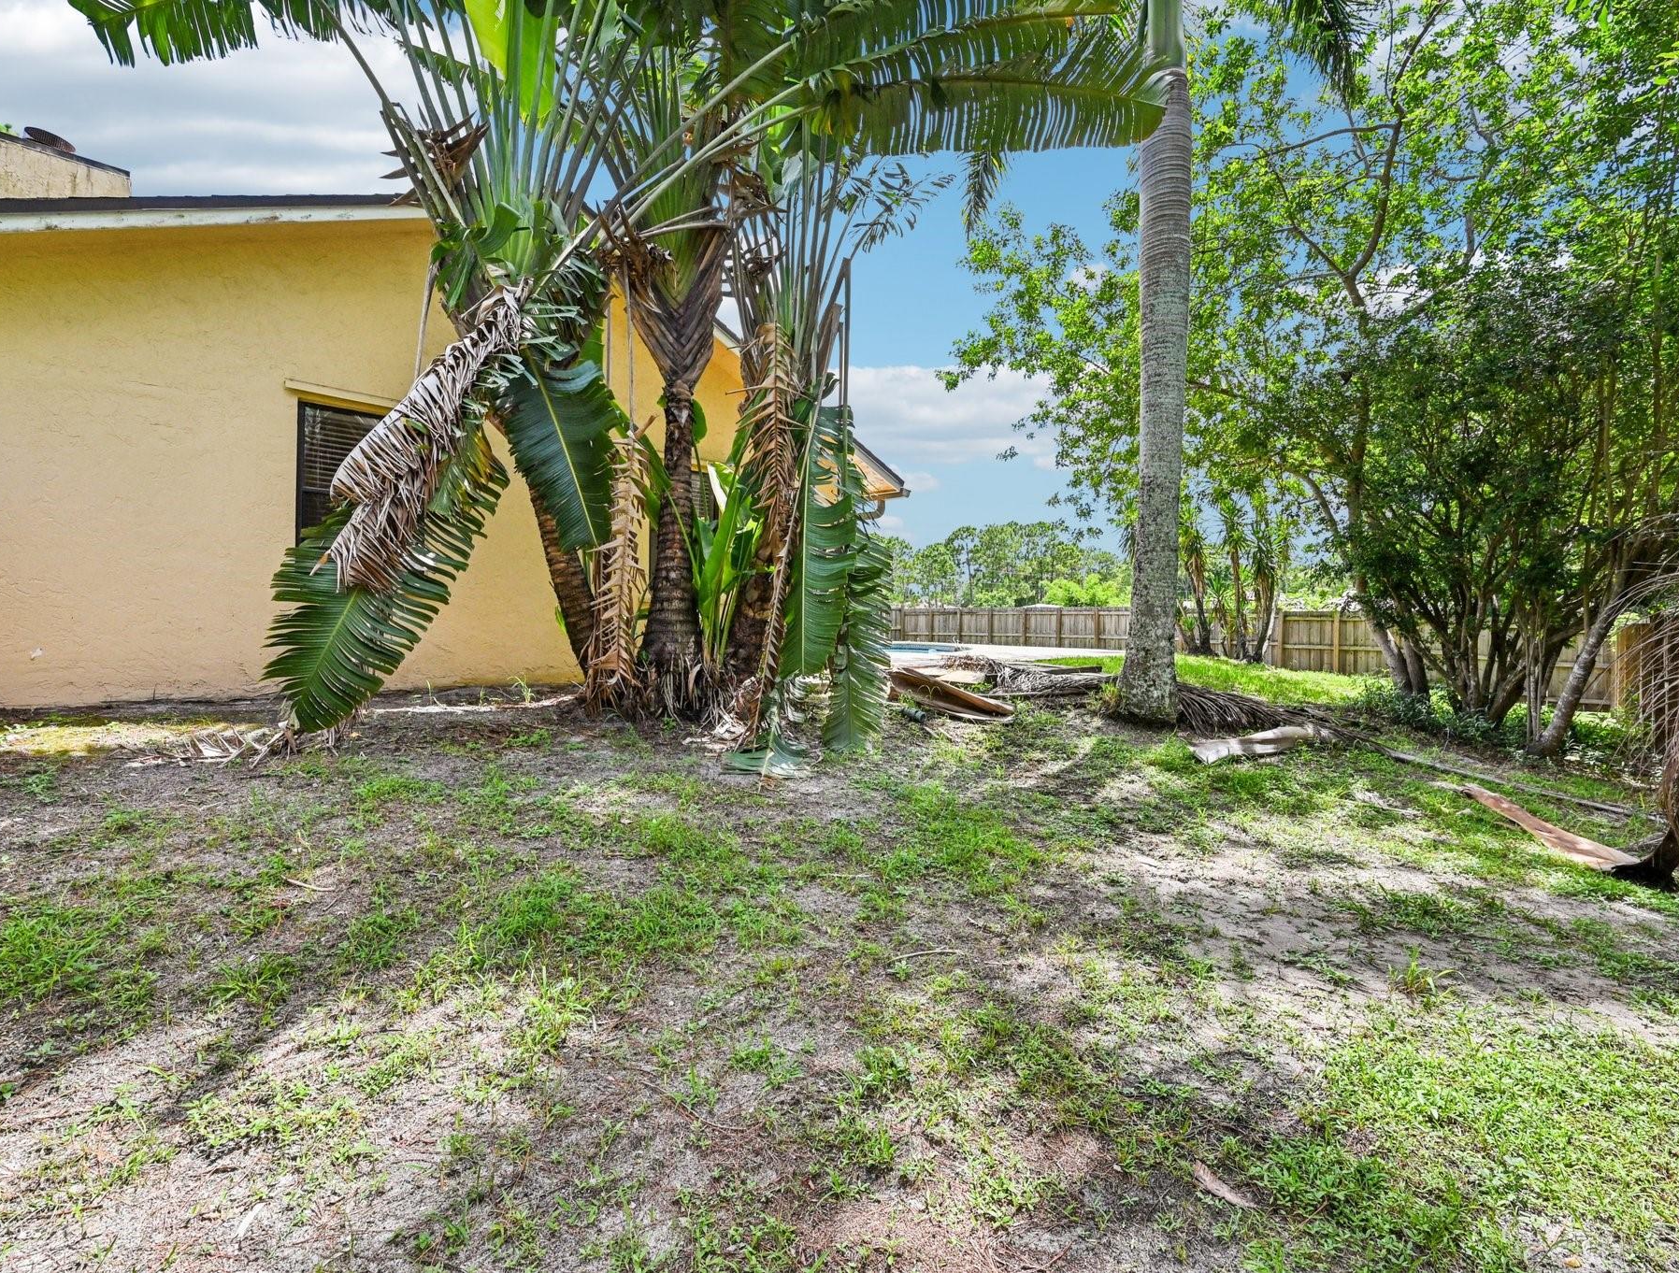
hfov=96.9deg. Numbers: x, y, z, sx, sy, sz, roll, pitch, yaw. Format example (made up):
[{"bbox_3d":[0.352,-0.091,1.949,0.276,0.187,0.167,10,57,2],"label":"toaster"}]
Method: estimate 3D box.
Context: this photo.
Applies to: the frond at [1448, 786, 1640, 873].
[{"bbox_3d":[4.840,1.300,5.200,0.300,0.200,1.600,0,0,12],"label":"frond"}]

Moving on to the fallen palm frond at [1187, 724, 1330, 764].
[{"bbox_3d":[3.920,0.990,6.850,1.600,0.250,0.360,0,0,-28],"label":"fallen palm frond"}]

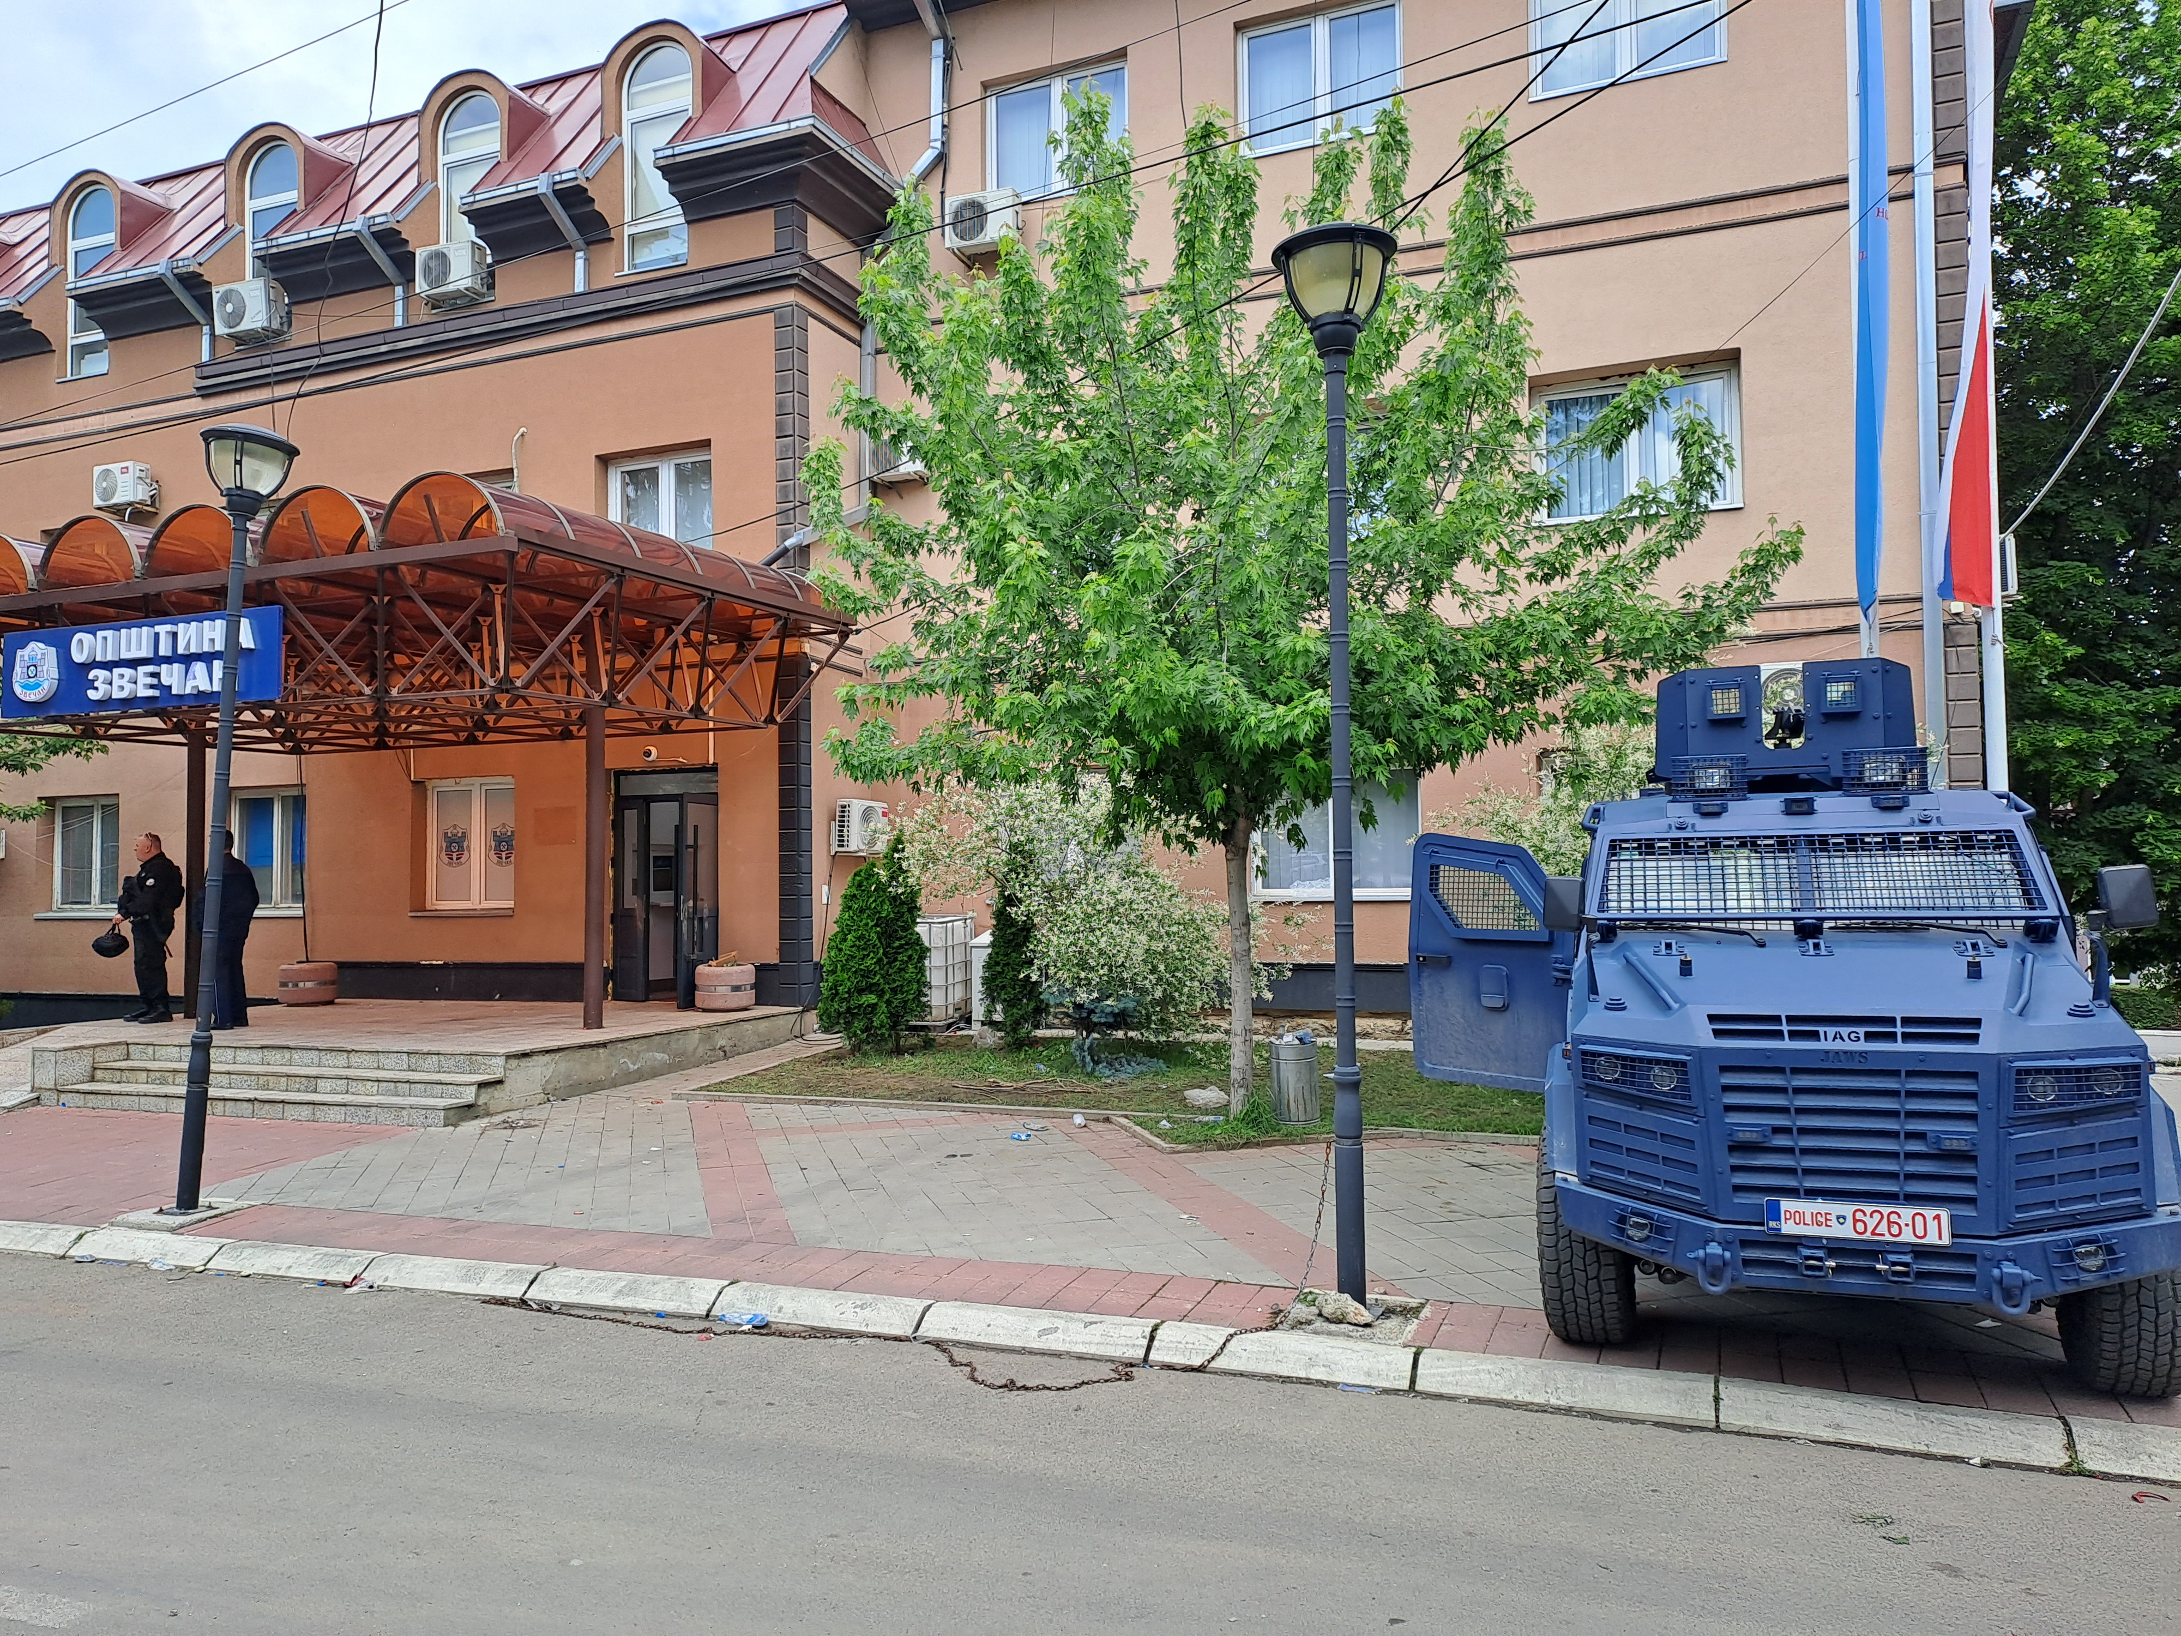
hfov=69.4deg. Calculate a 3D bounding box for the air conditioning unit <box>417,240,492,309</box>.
[{"bbox_3d":[-7.157,-6.118,17.618,0.780,0.530,0.290,-1,-2,22],"label":"air conditioning unit"}]

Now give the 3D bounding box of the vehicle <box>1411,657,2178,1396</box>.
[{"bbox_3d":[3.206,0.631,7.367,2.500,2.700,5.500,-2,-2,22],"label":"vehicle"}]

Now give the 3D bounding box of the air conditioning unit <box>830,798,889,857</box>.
[{"bbox_3d":[-2.382,0.106,16.474,0.270,0.540,0.750,-2,-2,23],"label":"air conditioning unit"}]

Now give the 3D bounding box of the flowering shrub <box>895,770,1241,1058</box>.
[{"bbox_3d":[-0.231,0.844,13.800,2.900,2.400,2.400,-2,-2,23],"label":"flowering shrub"}]

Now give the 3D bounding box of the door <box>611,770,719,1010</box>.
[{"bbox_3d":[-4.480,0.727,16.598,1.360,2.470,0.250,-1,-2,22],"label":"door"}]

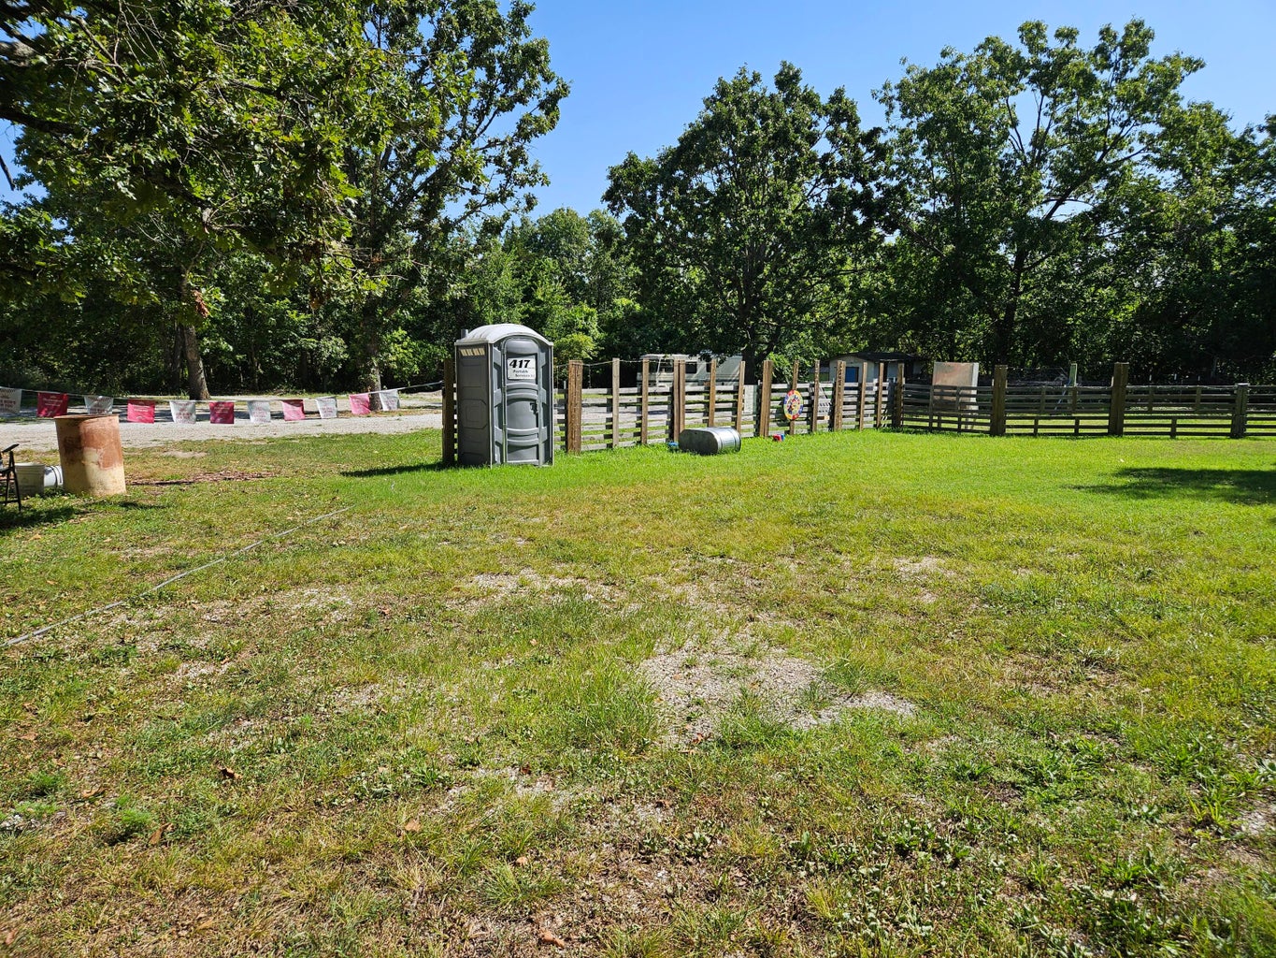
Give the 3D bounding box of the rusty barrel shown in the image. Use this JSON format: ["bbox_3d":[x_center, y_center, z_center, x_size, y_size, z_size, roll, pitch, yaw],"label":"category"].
[{"bbox_3d":[-6.470,-0.288,10.040,0.630,0.920,0.630,-5,8,-33],"label":"rusty barrel"}]

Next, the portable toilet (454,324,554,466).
[{"bbox_3d":[-2.182,-1.376,13.905,1.130,2.300,1.200,-5,9,-36],"label":"portable toilet"}]

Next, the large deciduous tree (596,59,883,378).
[{"bbox_3d":[5.094,-11.607,40.889,13.400,16.000,13.000,-1,7,-7],"label":"large deciduous tree"}]

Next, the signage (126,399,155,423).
[{"bbox_3d":[-6.615,-0.902,11.274,0.320,0.310,0.050,-5,9,-38],"label":"signage"}]

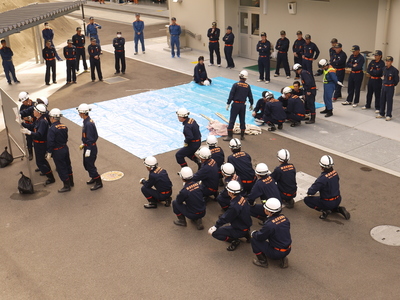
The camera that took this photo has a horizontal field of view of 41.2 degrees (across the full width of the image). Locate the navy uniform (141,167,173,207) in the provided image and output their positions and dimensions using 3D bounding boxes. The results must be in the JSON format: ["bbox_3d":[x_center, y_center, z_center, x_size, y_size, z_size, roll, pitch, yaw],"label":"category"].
[{"bbox_3d":[-0.835,0.697,10.408,0.600,0.800,0.470,7,23,23],"label":"navy uniform"}]

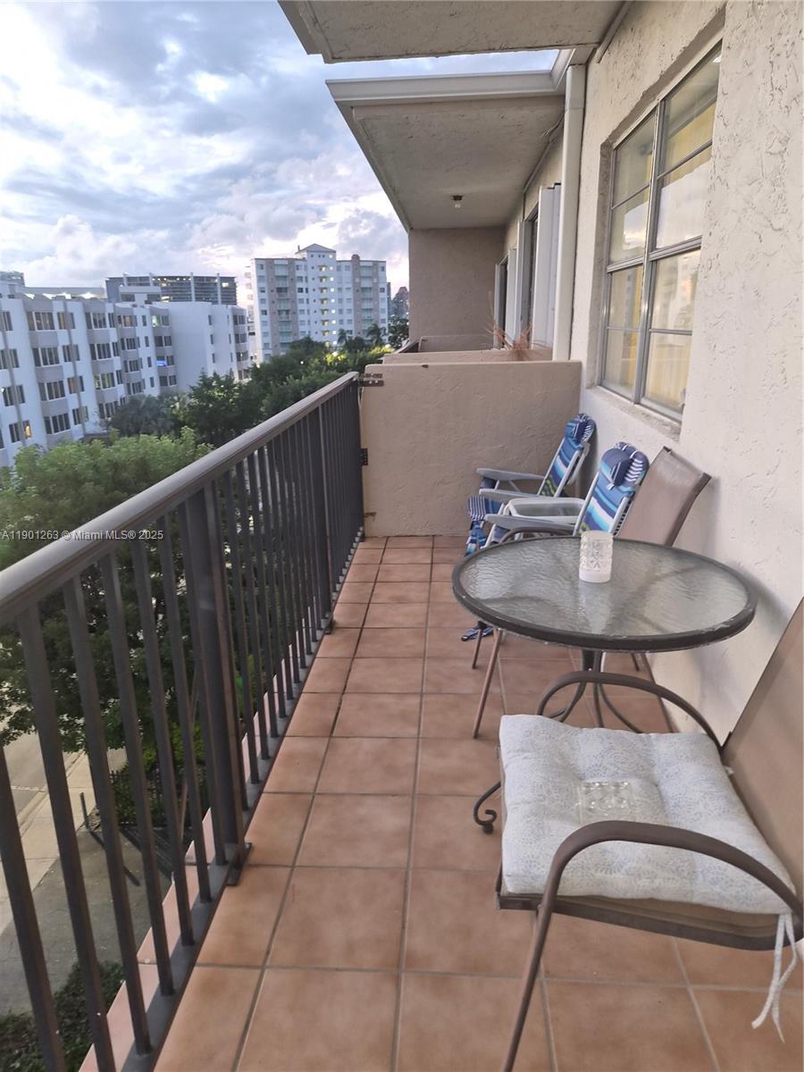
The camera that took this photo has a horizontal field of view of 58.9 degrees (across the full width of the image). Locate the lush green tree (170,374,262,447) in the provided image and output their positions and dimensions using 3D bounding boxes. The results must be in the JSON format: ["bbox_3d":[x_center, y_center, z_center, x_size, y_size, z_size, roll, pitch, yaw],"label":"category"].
[{"bbox_3d":[-20.244,-14.408,80.314,8.800,7.500,8.800,0,17,4],"label":"lush green tree"}]

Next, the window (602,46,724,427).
[{"bbox_3d":[1.136,-1.250,3.241,0.090,1.281,1.815,0,17,4],"label":"window"}]

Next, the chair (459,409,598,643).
[{"bbox_3d":[0.723,-0.271,4.201,0.716,0.885,0.612,0,17,4],"label":"chair"}]

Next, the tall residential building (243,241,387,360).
[{"bbox_3d":[-23.379,-63.449,198.037,37.173,33.263,12.000,-10,19,-26],"label":"tall residential building"}]

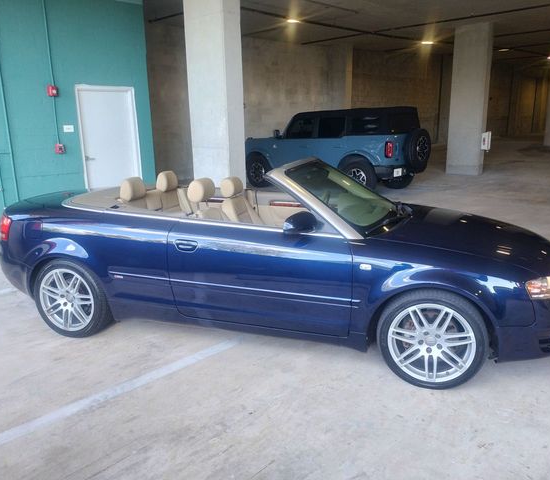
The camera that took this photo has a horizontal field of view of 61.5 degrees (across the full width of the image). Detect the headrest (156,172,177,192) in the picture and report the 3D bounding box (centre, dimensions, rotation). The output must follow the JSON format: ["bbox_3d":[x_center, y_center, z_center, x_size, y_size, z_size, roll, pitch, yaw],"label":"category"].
[{"bbox_3d":[-1.016,-0.551,4.355,0.125,0.190,0.250,3,15,17],"label":"headrest"}]

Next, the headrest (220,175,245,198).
[{"bbox_3d":[-0.394,-0.480,4.215,0.130,0.190,0.260,4,13,17],"label":"headrest"}]

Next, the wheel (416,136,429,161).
[{"bbox_3d":[3.016,-1.912,9.653,0.180,0.485,0.485,12,19,42],"label":"wheel"}]

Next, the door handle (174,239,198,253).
[{"bbox_3d":[-0.601,0.037,3.114,0.180,0.075,0.055,3,15,17],"label":"door handle"}]

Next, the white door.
[{"bbox_3d":[-2.793,-1.474,7.925,0.973,2.200,0.100,-12,18,-38],"label":"white door"}]

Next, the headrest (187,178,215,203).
[{"bbox_3d":[-0.566,-0.381,3.560,0.135,0.180,0.260,3,15,17],"label":"headrest"}]

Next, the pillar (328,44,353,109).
[{"bbox_3d":[2.171,-4.306,15.475,0.380,3.860,0.800,-13,17,-43],"label":"pillar"}]

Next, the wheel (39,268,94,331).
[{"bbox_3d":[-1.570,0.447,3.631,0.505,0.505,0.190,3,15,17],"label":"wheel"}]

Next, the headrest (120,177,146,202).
[{"bbox_3d":[-1.176,-0.420,3.825,0.130,0.190,0.250,4,13,17],"label":"headrest"}]

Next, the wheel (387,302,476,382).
[{"bbox_3d":[0.962,0.607,2.848,0.495,0.495,0.190,4,13,17],"label":"wheel"}]

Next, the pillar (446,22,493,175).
[{"bbox_3d":[5.322,-3.729,12.612,0.360,3.860,0.910,-13,17,-43],"label":"pillar"}]

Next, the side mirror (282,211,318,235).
[{"bbox_3d":[0.157,-0.108,2.845,0.150,0.140,0.220,4,13,17],"label":"side mirror"}]

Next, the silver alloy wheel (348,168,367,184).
[{"bbox_3d":[1.787,-1.283,9.789,0.485,0.485,0.190,12,19,42],"label":"silver alloy wheel"}]

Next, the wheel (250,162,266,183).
[{"bbox_3d":[-0.375,-1.714,11.670,0.490,0.490,0.200,11,19,41],"label":"wheel"}]

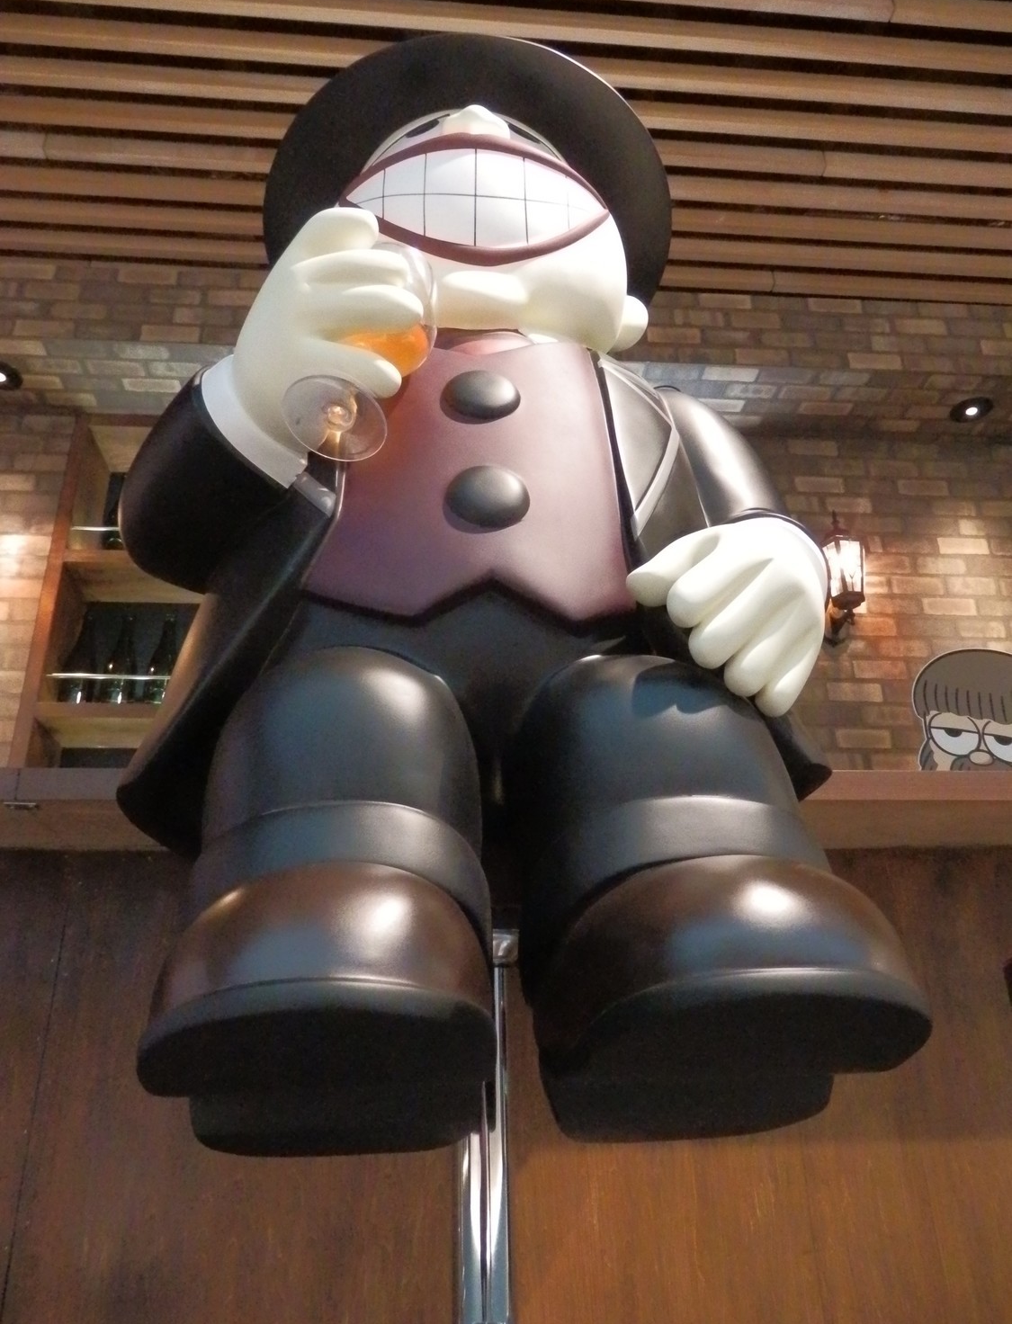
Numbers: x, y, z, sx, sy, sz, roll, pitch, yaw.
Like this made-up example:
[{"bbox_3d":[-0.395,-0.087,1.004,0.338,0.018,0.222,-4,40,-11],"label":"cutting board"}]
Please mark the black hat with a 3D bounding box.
[{"bbox_3d":[-0.051,-0.611,1.319,0.530,0.180,0.530,1,-32,-5],"label":"black hat"}]

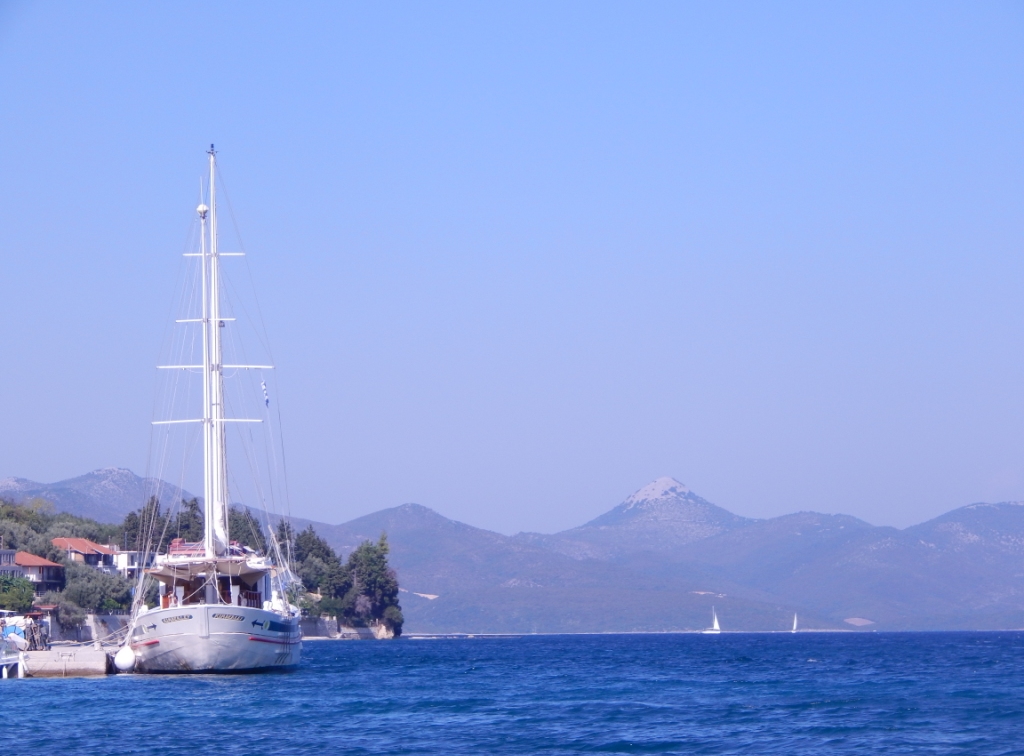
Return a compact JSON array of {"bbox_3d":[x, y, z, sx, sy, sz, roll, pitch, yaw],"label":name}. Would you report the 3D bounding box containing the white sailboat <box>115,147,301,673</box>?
[{"bbox_3d":[-12.191,1.093,159.424,6.800,21.800,25.500,0,-4,-2],"label":"white sailboat"}]

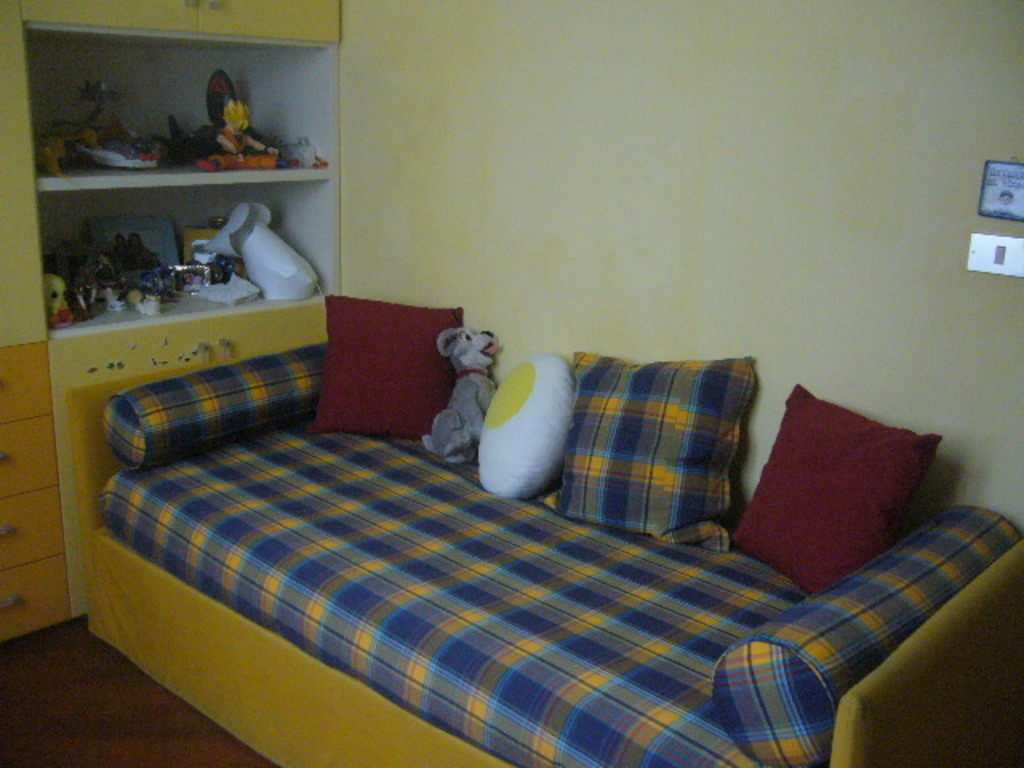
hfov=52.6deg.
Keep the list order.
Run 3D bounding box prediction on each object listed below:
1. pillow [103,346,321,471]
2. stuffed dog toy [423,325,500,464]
[{"bbox_3d":[-0.699,0.037,2.853,0.200,0.200,0.800,15,21,39],"label":"pillow"},{"bbox_3d":[-0.136,0.022,2.754,0.205,0.348,0.150,4,15,6],"label":"stuffed dog toy"}]

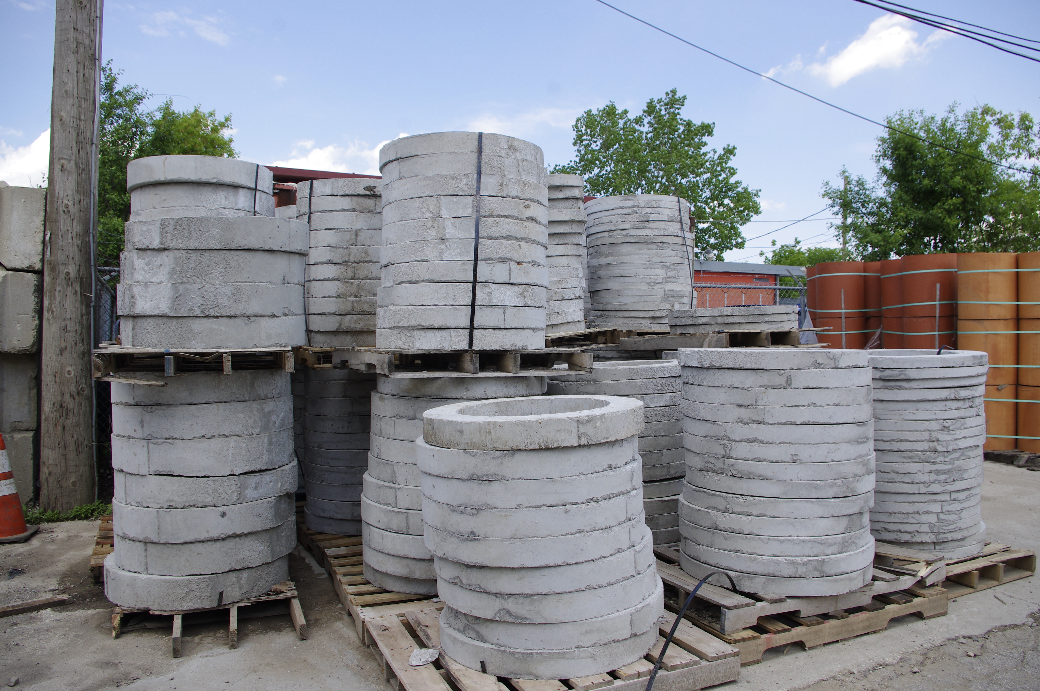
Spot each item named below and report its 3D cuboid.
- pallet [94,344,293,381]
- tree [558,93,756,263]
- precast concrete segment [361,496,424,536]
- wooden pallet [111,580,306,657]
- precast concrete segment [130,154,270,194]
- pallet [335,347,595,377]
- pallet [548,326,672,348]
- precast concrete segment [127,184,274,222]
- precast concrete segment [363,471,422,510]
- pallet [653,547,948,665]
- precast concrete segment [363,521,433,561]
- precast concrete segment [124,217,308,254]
[{"bbox_3d":[-1.574,0.071,3.951,0.830,0.118,1.140,-1,1,-16],"label":"pallet"},{"bbox_3d":[3.850,-3.160,21.939,5.900,8.200,5.500,0,1,0],"label":"tree"},{"bbox_3d":[-0.348,0.784,3.884,0.860,0.107,0.860,-1,1,0],"label":"precast concrete segment"},{"bbox_3d":[-1.600,1.303,4.028,0.850,0.118,1.130,0,1,-22],"label":"wooden pallet"},{"bbox_3d":[-2.029,-1.041,4.988,0.860,0.157,0.860,-1,1,0],"label":"precast concrete segment"},{"bbox_3d":[-0.358,0.066,4.210,1.016,0.120,1.219,-1,1,-25],"label":"pallet"},{"bbox_3d":[0.040,-0.015,5.471,1.030,0.125,1.200,-7,4,-27],"label":"pallet"},{"bbox_3d":[-2.032,-0.890,5.005,0.860,0.148,0.860,-1,1,0],"label":"precast concrete segment"},{"bbox_3d":[-0.355,0.714,4.096,0.914,0.103,0.914,0,1,0],"label":"precast concrete segment"},{"bbox_3d":[1.148,1.111,3.667,1.230,0.235,0.970,-1,1,-25],"label":"pallet"},{"bbox_3d":[-0.355,0.934,4.101,0.914,0.103,0.914,0,1,0],"label":"precast concrete segment"},{"bbox_3d":[-1.516,-0.518,3.931,0.860,0.151,0.860,-1,1,0],"label":"precast concrete segment"}]

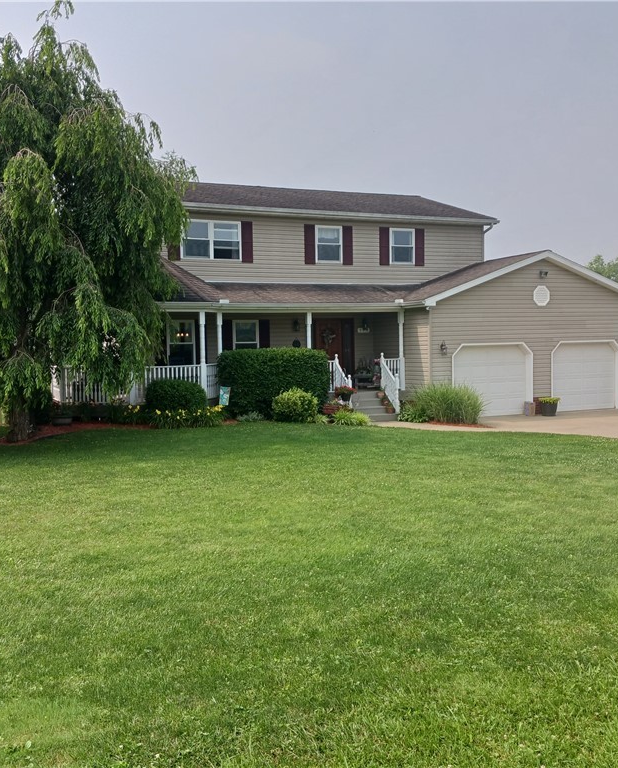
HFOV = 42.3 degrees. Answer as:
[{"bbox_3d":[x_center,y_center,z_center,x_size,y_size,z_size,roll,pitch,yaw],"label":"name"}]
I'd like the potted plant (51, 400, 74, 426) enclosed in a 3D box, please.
[{"bbox_3d":[-5.875,0.703,19.037,0.530,0.620,0.530,-3,4,-25],"label":"potted plant"}]

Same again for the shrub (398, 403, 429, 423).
[{"bbox_3d":[2.960,0.807,22.622,0.920,0.580,0.800,-3,4,-25],"label":"shrub"}]

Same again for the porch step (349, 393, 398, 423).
[{"bbox_3d":[1.709,0.663,22.722,1.500,0.820,1.000,-3,4,-25],"label":"porch step"}]

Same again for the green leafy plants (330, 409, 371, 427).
[{"bbox_3d":[1.133,0.893,21.287,1.050,0.480,0.800,-3,4,-25],"label":"green leafy plants"}]

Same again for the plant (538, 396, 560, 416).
[{"bbox_3d":[7.185,0.675,23.960,0.640,0.590,0.620,-3,4,-25],"label":"plant"}]

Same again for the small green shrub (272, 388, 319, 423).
[{"bbox_3d":[-0.355,0.566,21.026,1.250,0.880,1.150,-1,3,0],"label":"small green shrub"}]

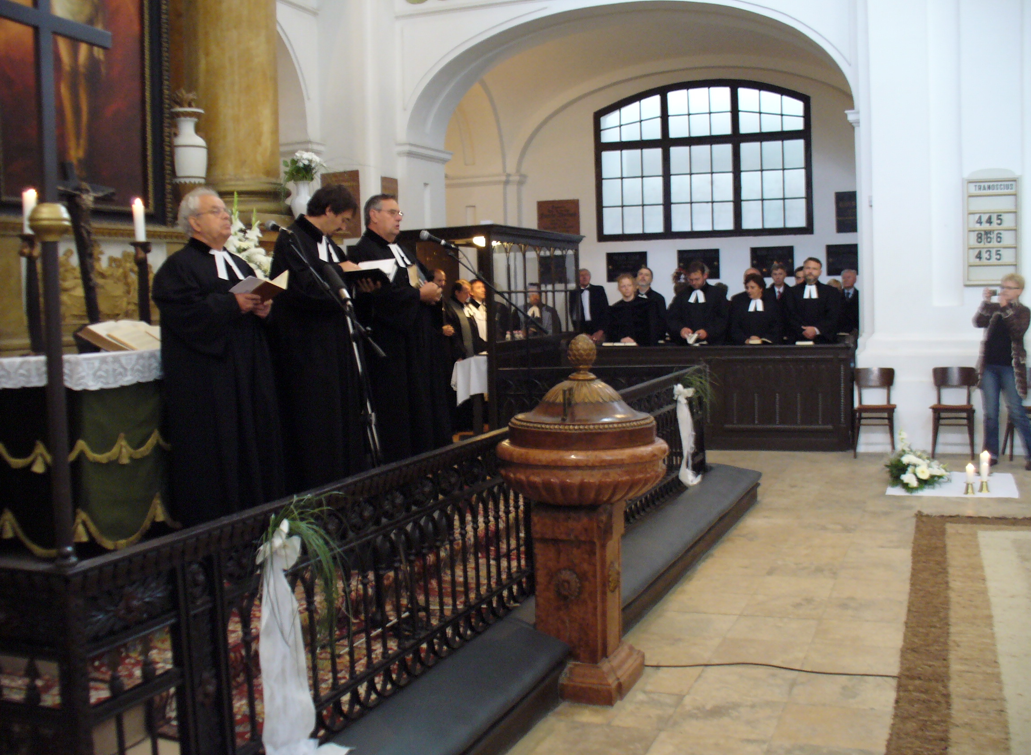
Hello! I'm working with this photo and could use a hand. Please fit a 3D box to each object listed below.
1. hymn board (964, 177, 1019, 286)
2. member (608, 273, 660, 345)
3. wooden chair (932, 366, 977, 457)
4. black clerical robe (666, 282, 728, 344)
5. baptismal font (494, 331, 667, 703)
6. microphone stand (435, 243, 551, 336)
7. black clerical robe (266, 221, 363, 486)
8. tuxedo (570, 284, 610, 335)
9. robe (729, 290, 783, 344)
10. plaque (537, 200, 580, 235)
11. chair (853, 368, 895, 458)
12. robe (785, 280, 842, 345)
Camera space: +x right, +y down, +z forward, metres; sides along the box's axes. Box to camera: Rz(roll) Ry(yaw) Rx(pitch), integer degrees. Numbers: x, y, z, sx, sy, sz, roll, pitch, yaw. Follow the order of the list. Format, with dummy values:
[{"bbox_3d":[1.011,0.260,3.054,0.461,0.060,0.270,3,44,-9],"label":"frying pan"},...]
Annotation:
[{"bbox_3d":[4.348,-1.333,10.050,0.470,0.980,0.050,0,3,18],"label":"hymn board"},{"bbox_3d":[1.268,-0.264,11.698,0.550,1.680,0.420,0,3,18],"label":"member"},{"bbox_3d":[4.046,0.318,10.166,0.400,0.820,0.440,0,5,25],"label":"wooden chair"},{"bbox_3d":[1.901,-0.283,11.491,0.640,1.420,0.450,0,3,18],"label":"black clerical robe"},{"bbox_3d":[0.272,0.538,4.413,0.676,1.412,0.676,0,4,21],"label":"baptismal font"},{"bbox_3d":[-0.030,0.113,5.420,0.740,1.560,0.500,0,3,18],"label":"microphone stand"},{"bbox_3d":[-0.894,0.067,5.126,0.480,1.580,0.570,0,5,27],"label":"black clerical robe"},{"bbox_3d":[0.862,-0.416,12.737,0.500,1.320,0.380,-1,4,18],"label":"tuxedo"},{"bbox_3d":[2.518,-0.223,11.529,0.570,1.360,0.420,0,4,19],"label":"robe"},{"bbox_3d":[0.609,-2.279,15.695,0.620,0.500,0.040,0,5,22],"label":"plaque"},{"bbox_3d":[3.391,0.322,10.403,0.400,0.820,0.440,-1,4,18],"label":"chair"},{"bbox_3d":[3.024,-0.220,11.136,0.610,1.501,0.360,0,4,21],"label":"robe"}]

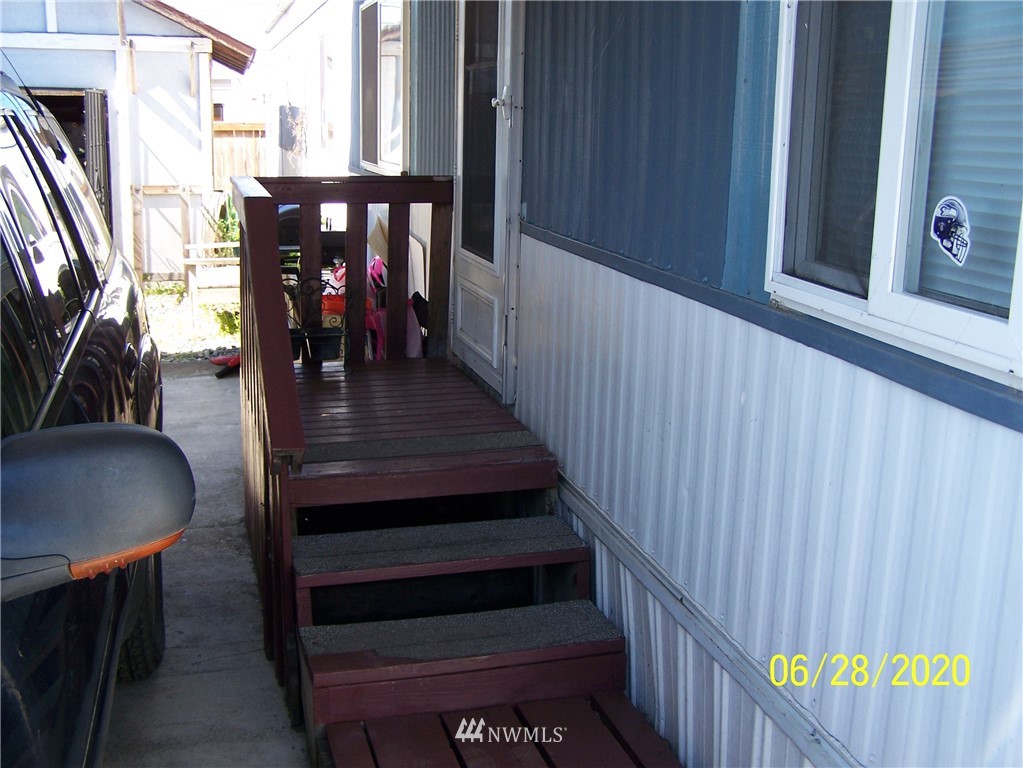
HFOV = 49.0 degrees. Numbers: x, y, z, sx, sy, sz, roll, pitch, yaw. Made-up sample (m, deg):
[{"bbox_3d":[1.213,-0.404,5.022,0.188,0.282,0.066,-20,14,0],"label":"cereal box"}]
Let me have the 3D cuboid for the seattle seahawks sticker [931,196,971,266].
[{"bbox_3d":[0.626,-0.218,1.600,0.004,0.096,0.090,-3,14,-15],"label":"seattle seahawks sticker"}]

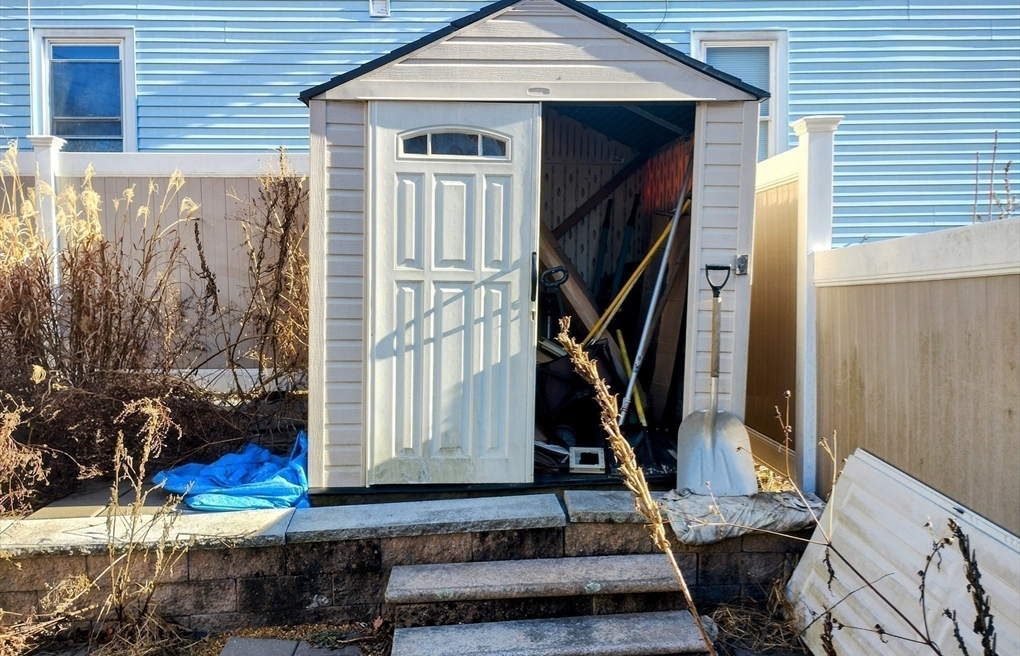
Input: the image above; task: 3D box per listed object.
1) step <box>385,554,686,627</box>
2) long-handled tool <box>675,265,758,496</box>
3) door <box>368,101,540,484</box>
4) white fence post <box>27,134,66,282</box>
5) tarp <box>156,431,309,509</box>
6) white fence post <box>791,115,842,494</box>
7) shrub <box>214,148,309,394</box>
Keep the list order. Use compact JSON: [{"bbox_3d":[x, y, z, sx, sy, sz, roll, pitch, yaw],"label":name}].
[{"bbox_3d":[0.091,1.106,3.490,1.210,0.145,0.320,-1,3,-7],"label":"step"},{"bbox_3d":[0.989,0.247,3.956,0.385,1.099,0.160,0,-4,-2],"label":"long-handled tool"},{"bbox_3d":[-0.279,-0.159,4.048,0.835,1.865,0.050,0,3,-1],"label":"door"},{"bbox_3d":[-3.425,-0.438,6.134,0.190,1.974,0.190,0,3,0],"label":"white fence post"},{"bbox_3d":[-1.357,0.693,4.197,0.780,0.240,0.620,0,3,0],"label":"tarp"},{"bbox_3d":[1.620,-0.110,4.401,0.190,2.041,0.190,0,3,-2],"label":"white fence post"},{"bbox_3d":[-1.681,-0.381,5.787,0.700,1.736,0.520,0,3,0],"label":"shrub"}]

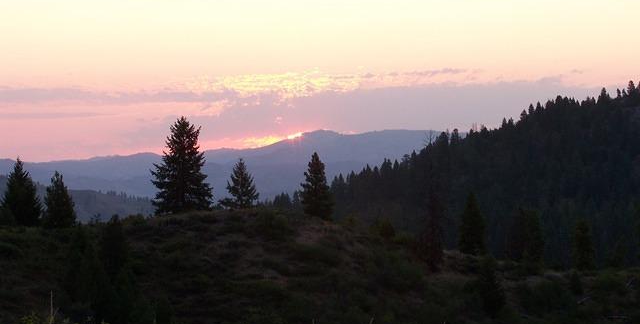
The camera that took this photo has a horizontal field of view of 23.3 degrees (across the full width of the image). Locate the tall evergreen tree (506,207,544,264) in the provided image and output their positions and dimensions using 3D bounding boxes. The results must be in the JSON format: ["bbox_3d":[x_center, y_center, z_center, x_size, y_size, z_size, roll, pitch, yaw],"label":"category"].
[{"bbox_3d":[23.160,8.280,175.000,4.200,6.600,4.000,0,0,0],"label":"tall evergreen tree"}]

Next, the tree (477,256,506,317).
[{"bbox_3d":[15.460,11.220,140.000,2.700,5.400,2.700,0,0,0],"label":"tree"}]

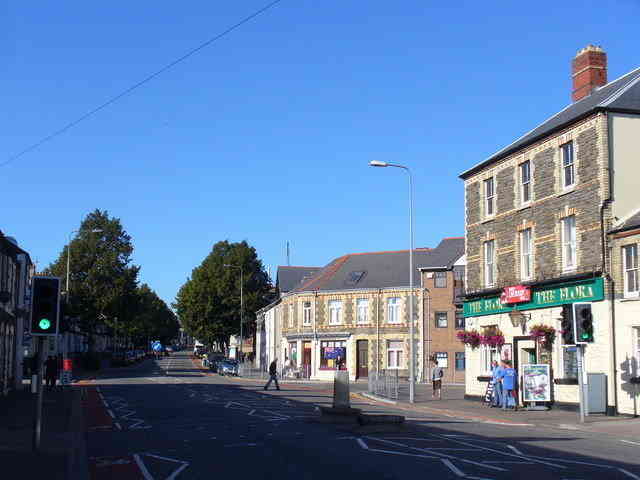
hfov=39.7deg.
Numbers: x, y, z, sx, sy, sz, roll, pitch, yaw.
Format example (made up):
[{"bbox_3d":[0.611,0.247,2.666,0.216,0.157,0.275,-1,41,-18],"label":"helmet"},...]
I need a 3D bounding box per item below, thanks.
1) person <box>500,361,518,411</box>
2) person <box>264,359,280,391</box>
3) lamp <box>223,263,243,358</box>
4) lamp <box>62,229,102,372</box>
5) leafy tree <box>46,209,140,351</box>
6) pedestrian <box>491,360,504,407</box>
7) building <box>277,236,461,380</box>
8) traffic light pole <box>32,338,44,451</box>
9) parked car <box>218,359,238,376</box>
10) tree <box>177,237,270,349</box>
[{"bbox_3d":[6.537,5.069,30.609,0.550,1.720,0.500,2,-7,-9],"label":"person"},{"bbox_3d":[-2.519,7.130,47.071,0.800,1.720,0.500,0,-7,6],"label":"person"},{"bbox_3d":[-7.450,6.922,76.740,1.650,9.700,0.350,2,-7,-9],"label":"lamp"},{"bbox_3d":[-14.924,4.121,55.717,2.200,9.700,0.350,2,-7,-9],"label":"lamp"},{"bbox_3d":[-19.959,4.610,78.035,8.600,14.400,8.600,2,-8,-9],"label":"leafy tree"},{"bbox_3d":[6.342,5.232,31.798,0.480,1.700,0.500,3,-8,-18],"label":"pedestrian"},{"bbox_3d":[4.415,5.649,68.469,16.500,10.300,9.500,-3,-8,27],"label":"building"},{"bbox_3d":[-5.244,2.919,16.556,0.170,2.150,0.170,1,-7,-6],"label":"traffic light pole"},{"bbox_3d":[-8.004,11.122,77.201,1.750,1.480,4.200,2,-8,-11],"label":"parked car"},{"bbox_3d":[-11.874,7.857,107.874,11.500,15.800,11.500,2,-8,-9],"label":"tree"}]

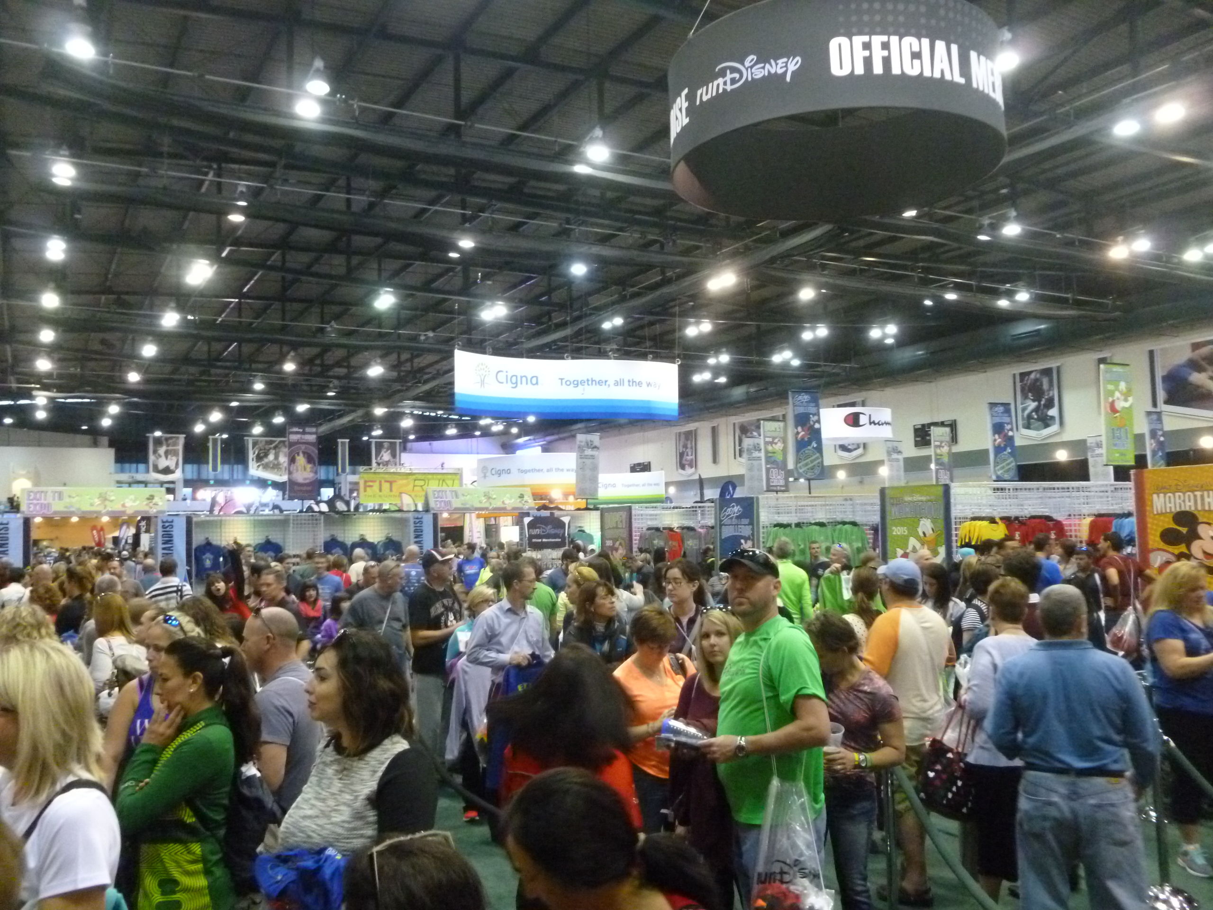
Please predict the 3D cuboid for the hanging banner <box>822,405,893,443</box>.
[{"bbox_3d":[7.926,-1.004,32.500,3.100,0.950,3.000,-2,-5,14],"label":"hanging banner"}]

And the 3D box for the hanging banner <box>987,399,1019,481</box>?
[{"bbox_3d":[7.581,-0.254,18.800,0.610,1.480,0.050,0,-4,-24],"label":"hanging banner"}]

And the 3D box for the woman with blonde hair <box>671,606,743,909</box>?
[{"bbox_3d":[0.466,1.429,4.006,0.470,1.600,0.320,-3,-5,21],"label":"woman with blonde hair"}]

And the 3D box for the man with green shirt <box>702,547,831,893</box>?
[{"bbox_3d":[0.622,1.267,3.667,0.500,1.860,0.530,2,-6,-30],"label":"man with green shirt"}]

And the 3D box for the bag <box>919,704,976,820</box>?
[{"bbox_3d":[1.623,1.457,4.650,0.290,0.530,0.160,-3,-5,23],"label":"bag"}]

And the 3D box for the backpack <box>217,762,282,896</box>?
[{"bbox_3d":[-1.145,1.200,3.150,0.180,0.400,0.280,0,-4,-24],"label":"backpack"}]

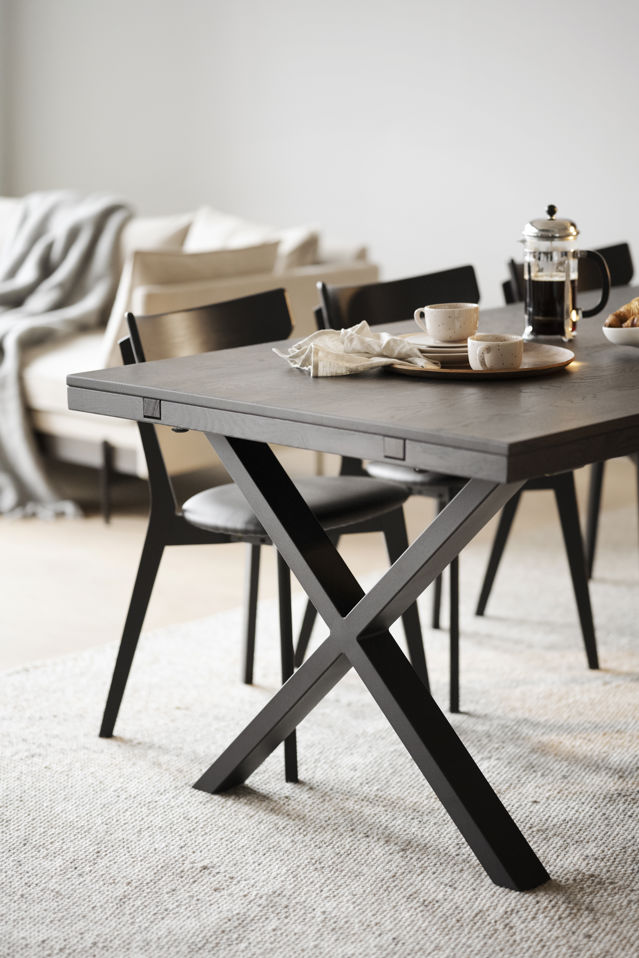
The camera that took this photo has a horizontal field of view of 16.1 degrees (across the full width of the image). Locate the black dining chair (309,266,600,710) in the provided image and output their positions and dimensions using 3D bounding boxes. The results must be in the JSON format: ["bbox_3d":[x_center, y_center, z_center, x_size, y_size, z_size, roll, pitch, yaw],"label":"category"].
[{"bbox_3d":[0.262,-0.006,4.657,0.475,0.820,0.485,-11,16,-43],"label":"black dining chair"}]

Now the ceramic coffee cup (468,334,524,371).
[{"bbox_3d":[0.289,-0.203,3.752,0.092,0.058,0.111,5,13,25],"label":"ceramic coffee cup"}]

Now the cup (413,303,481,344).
[{"bbox_3d":[0.216,-0.266,3.862,0.111,0.058,0.092,1,12,8],"label":"cup"}]

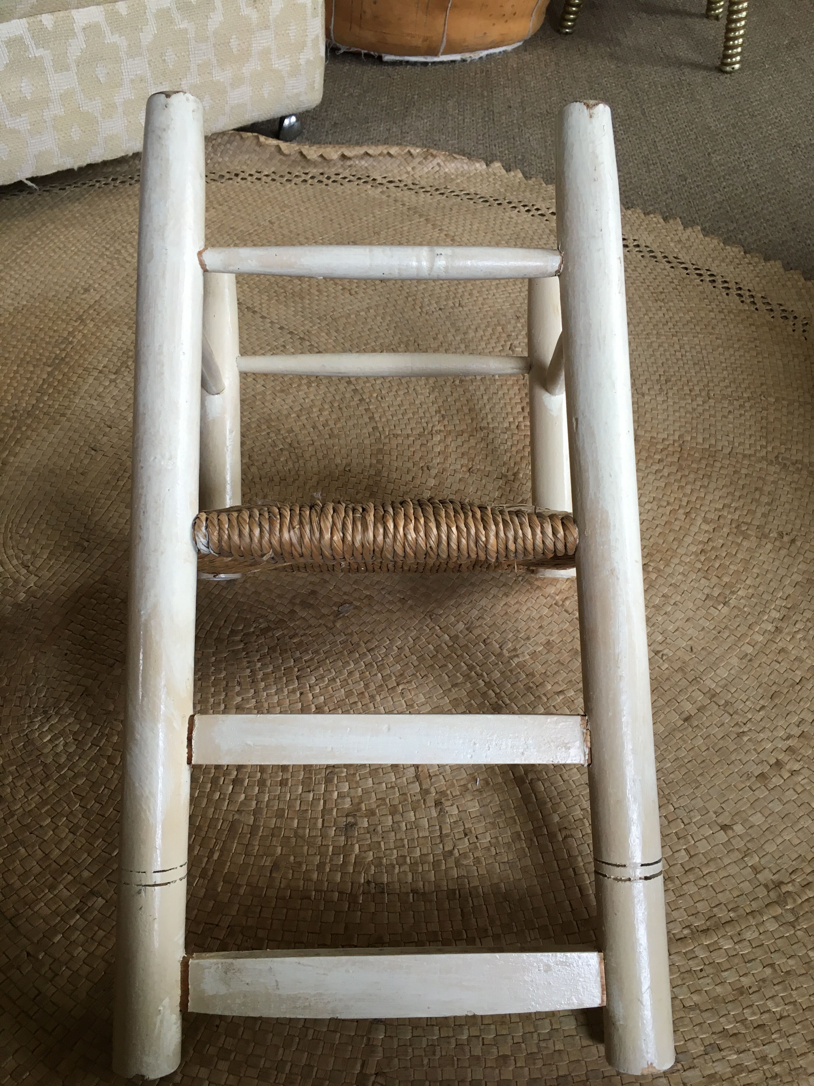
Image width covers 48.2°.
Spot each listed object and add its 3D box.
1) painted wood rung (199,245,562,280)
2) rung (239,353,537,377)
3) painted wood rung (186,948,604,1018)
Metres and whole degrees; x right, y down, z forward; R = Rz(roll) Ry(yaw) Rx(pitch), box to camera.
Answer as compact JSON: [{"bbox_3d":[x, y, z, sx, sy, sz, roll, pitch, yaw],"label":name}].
[{"bbox_3d":[-0.018,-0.189,0.612,0.243,0.022,0.022,0,81,-2],"label":"painted wood rung"},{"bbox_3d":[-0.020,-0.160,0.818,0.264,0.020,0.020,0,81,-2],"label":"rung"},{"bbox_3d":[-0.007,0.262,0.541,0.249,0.015,0.036,0,81,-2],"label":"painted wood rung"}]

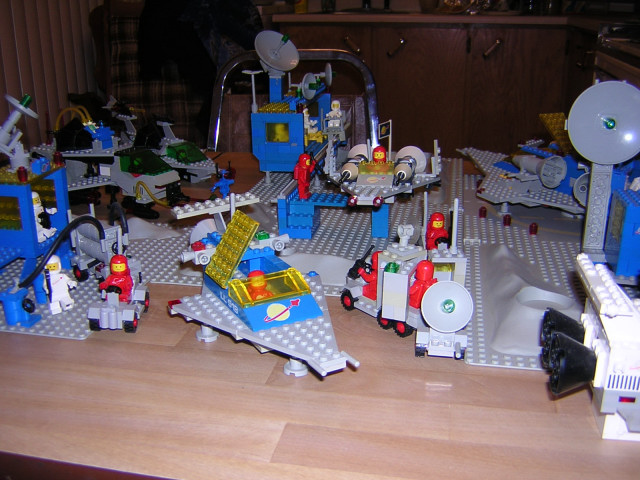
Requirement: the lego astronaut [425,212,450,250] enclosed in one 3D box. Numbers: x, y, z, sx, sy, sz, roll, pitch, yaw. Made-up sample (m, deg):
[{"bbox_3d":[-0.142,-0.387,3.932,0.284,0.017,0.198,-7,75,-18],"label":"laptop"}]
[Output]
[{"bbox_3d":[0.101,-0.007,0.575,0.025,0.036,0.024,-6,19,-16],"label":"lego astronaut"}]

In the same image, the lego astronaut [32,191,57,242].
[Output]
[{"bbox_3d":[-0.235,-0.019,0.565,0.021,0.041,0.024,12,23,33],"label":"lego astronaut"}]

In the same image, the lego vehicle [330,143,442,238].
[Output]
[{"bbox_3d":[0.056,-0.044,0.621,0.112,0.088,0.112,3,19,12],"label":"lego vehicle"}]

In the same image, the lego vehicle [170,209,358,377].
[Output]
[{"bbox_3d":[-0.033,0.034,0.438,0.112,0.085,0.174,-11,21,-27],"label":"lego vehicle"}]

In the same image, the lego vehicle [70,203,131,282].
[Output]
[{"bbox_3d":[-0.181,0.005,0.565,0.058,0.062,0.034,14,24,37],"label":"lego vehicle"}]

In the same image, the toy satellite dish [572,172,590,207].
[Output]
[{"bbox_3d":[0.242,-0.045,0.605,0.035,0.035,0.010,-9,20,-23],"label":"toy satellite dish"}]

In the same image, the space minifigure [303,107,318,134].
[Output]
[{"bbox_3d":[-0.013,-0.149,0.840,0.023,0.033,0.023,4,19,13],"label":"space minifigure"}]

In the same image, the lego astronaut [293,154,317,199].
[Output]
[{"bbox_3d":[-0.015,-0.062,0.655,0.020,0.042,0.023,5,19,16],"label":"lego astronaut"}]

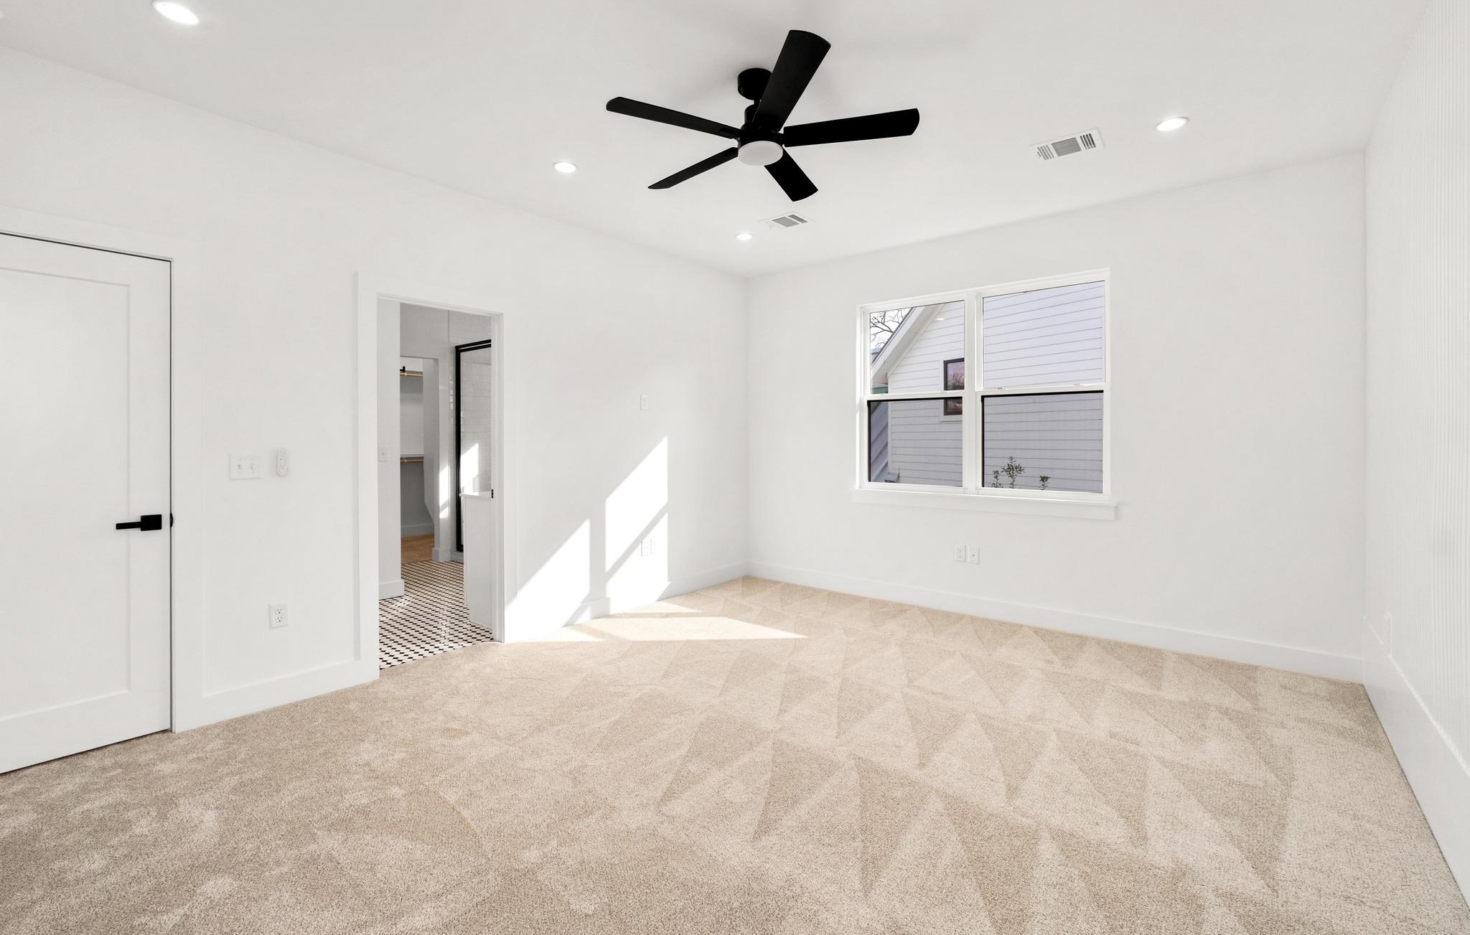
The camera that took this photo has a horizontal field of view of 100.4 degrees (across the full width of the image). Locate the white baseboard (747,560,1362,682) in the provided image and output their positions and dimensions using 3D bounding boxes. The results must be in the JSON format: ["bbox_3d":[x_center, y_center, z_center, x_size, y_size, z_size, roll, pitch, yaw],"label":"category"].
[{"bbox_3d":[1.670,0.995,4.427,4.040,0.135,0.020,2,3,40],"label":"white baseboard"}]

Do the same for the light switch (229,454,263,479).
[{"bbox_3d":[-2.259,0.000,2.834,0.014,0.115,0.120,2,3,40],"label":"light switch"}]

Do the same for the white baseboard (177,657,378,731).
[{"bbox_3d":[-2.154,1.075,2.958,0.020,0.125,0.790,2,3,40],"label":"white baseboard"}]

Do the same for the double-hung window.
[{"bbox_3d":[1.687,-0.491,4.448,1.840,1.600,0.080,2,3,40],"label":"double-hung window"}]

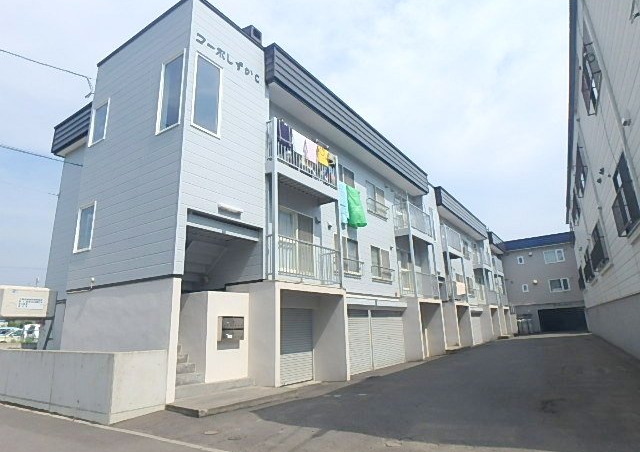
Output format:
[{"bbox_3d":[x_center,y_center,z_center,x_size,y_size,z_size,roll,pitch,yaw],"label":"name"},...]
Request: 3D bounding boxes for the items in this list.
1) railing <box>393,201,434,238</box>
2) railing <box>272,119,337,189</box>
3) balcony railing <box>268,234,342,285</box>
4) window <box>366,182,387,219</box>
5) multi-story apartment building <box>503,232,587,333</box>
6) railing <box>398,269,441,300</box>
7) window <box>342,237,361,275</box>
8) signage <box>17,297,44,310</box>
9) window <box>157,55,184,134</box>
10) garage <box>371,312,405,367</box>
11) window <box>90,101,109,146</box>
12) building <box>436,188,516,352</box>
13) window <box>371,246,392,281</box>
[{"bbox_3d":[4.166,-0.171,17.197,0.700,1.130,2.750,-11,-17,33],"label":"railing"},{"bbox_3d":[-0.498,-1.753,10.485,0.640,1.120,2.840,-11,-17,33],"label":"railing"},{"bbox_3d":[-0.456,1.059,10.695,0.660,1.070,3.150,-11,-17,32],"label":"balcony railing"},{"bbox_3d":[2.417,-1.081,16.530,0.120,1.280,1.680,-11,-17,32],"label":"window"},{"bbox_3d":[24.270,6.642,42.335,7.800,9.460,9.000,-11,-17,32],"label":"multi-story apartment building"},{"bbox_3d":[4.308,2.576,16.564,0.700,1.070,2.850,-11,-17,33],"label":"railing"},{"bbox_3d":[1.006,1.002,12.599,0.160,1.270,1.550,-11,-17,33],"label":"window"},{"bbox_3d":[-8.094,2.165,10.864,0.030,0.325,0.600,-11,-17,33],"label":"signage"},{"bbox_3d":[-3.283,-2.944,8.549,0.827,1.802,0.100,-11,-17,32],"label":"window"},{"bbox_3d":[2.687,4.371,15.147,0.120,2.020,2.900,-11,-17,32],"label":"garage"},{"bbox_3d":[-5.453,-2.536,9.584,0.740,1.080,0.100,-11,-17,33],"label":"window"},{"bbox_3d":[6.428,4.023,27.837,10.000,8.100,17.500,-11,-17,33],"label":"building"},{"bbox_3d":[2.523,1.549,15.906,0.120,1.270,1.720,-11,-17,32],"label":"window"}]

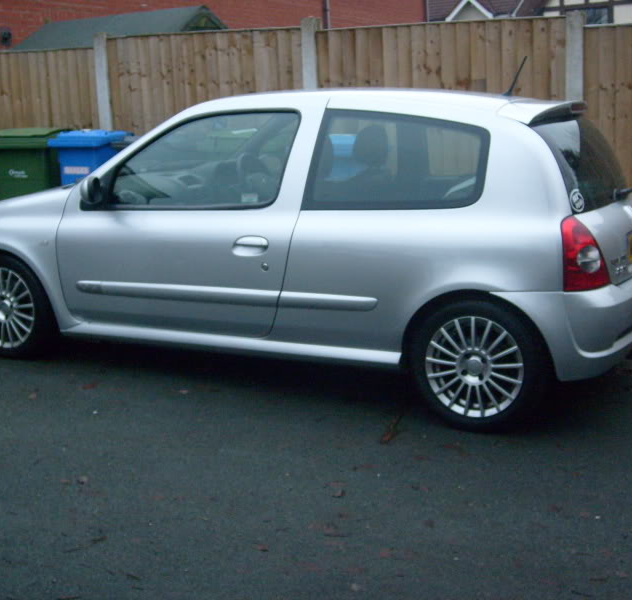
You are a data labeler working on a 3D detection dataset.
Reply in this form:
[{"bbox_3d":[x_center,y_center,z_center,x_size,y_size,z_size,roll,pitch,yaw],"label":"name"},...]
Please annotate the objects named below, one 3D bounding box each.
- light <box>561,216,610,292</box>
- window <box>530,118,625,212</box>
[{"bbox_3d":[1.045,-0.180,3.852,0.170,0.280,0.210,6,12,26],"label":"light"},{"bbox_3d":[1.221,-0.622,4.418,0.090,0.420,1.190,-25,-2,28],"label":"window"}]

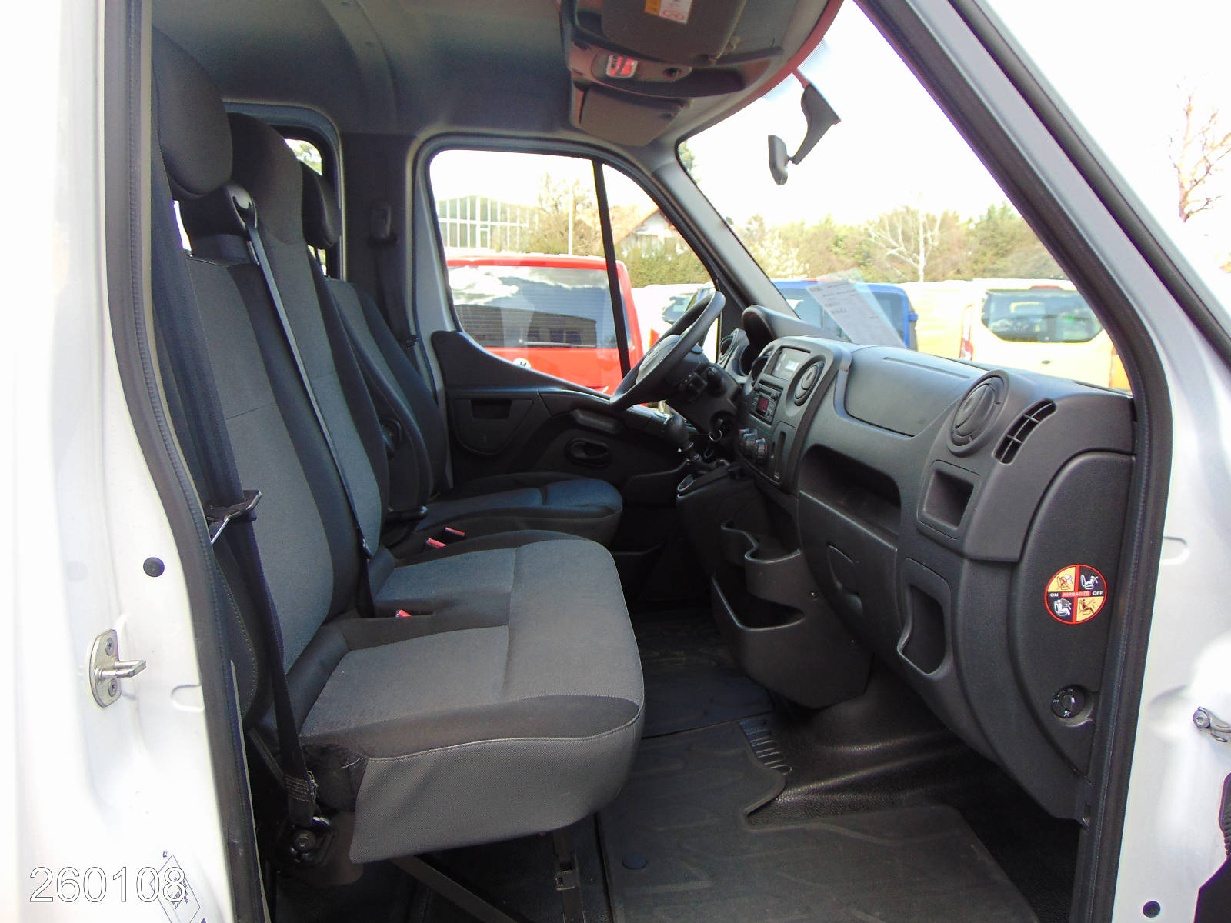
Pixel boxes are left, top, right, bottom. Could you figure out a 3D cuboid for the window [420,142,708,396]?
[{"bbox_3d":[-0.102,-0.551,2.671,0.855,0.700,0.060,-1,16,-5],"label":"window"}]

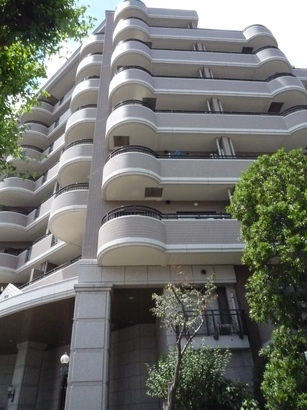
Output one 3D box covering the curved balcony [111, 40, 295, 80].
[{"bbox_3d":[2.881,-8.396,17.485,10.550,1.500,1.600,0,-36,-4],"label":"curved balcony"}]

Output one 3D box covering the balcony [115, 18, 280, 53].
[{"bbox_3d":[2.814,-10.778,19.224,10.650,1.500,1.600,0,-36,-4],"label":"balcony"}]

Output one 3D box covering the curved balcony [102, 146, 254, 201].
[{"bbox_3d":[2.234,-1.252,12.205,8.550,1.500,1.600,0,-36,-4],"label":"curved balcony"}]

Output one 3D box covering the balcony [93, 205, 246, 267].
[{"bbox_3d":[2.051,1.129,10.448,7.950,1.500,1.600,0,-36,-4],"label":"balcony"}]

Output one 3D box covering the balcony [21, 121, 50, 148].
[{"bbox_3d":[-10.151,-5.918,25.025,2.800,1.500,2.100,0,-36,-4],"label":"balcony"}]

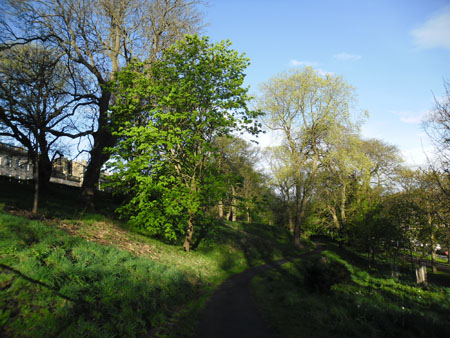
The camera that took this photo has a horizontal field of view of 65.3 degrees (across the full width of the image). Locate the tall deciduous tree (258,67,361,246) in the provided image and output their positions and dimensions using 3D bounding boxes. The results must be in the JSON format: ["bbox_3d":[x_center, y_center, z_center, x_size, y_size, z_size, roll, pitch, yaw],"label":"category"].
[{"bbox_3d":[7.340,-1.090,30.500,8.800,15.700,8.300,0,-5,0],"label":"tall deciduous tree"}]

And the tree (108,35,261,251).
[{"bbox_3d":[-2.080,-1.360,18.000,7.600,11.100,7.000,0,-5,0],"label":"tree"}]

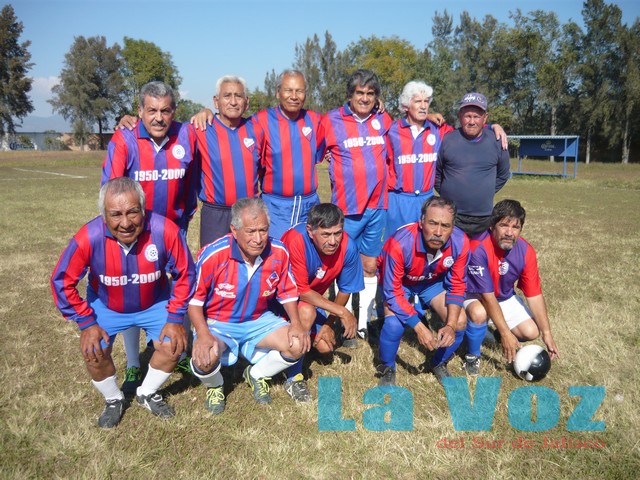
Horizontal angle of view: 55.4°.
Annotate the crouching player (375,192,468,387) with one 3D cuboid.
[{"bbox_3d":[0.601,0.285,3.509,0.530,1.010,0.700,0,9,-3],"label":"crouching player"}]

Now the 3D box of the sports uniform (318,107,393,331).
[{"bbox_3d":[0.239,-0.105,4.002,0.520,1.450,0.340,-2,9,-12],"label":"sports uniform"}]

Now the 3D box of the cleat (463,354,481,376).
[{"bbox_3d":[0.915,0.714,3.673,0.105,0.110,0.280,2,9,10],"label":"cleat"}]

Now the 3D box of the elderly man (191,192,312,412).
[{"bbox_3d":[-0.362,0.309,3.135,0.580,1.020,0.660,-2,9,-10],"label":"elderly man"}]

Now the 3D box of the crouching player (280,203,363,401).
[{"bbox_3d":[0.003,0.309,3.452,0.520,0.980,0.780,-2,9,-12],"label":"crouching player"}]

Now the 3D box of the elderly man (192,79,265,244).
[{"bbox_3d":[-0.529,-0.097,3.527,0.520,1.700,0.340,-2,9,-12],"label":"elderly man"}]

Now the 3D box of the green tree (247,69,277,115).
[{"bbox_3d":[-6.573,-14.611,68.553,3.600,9.900,3.600,0,9,0],"label":"green tree"}]

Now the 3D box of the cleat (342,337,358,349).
[{"bbox_3d":[0.207,0.640,4.139,0.105,0.110,0.280,-2,9,-10],"label":"cleat"}]

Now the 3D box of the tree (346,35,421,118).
[{"bbox_3d":[7.018,-15.604,66.385,8.600,12.900,8.500,0,9,0],"label":"tree"}]

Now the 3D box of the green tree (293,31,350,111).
[{"bbox_3d":[0.132,-12.787,53.654,5.000,11.000,5.000,0,9,0],"label":"green tree"}]

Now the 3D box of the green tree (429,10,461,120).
[{"bbox_3d":[9.335,-11.574,45.747,3.000,11.100,3.000,0,9,0],"label":"green tree"}]

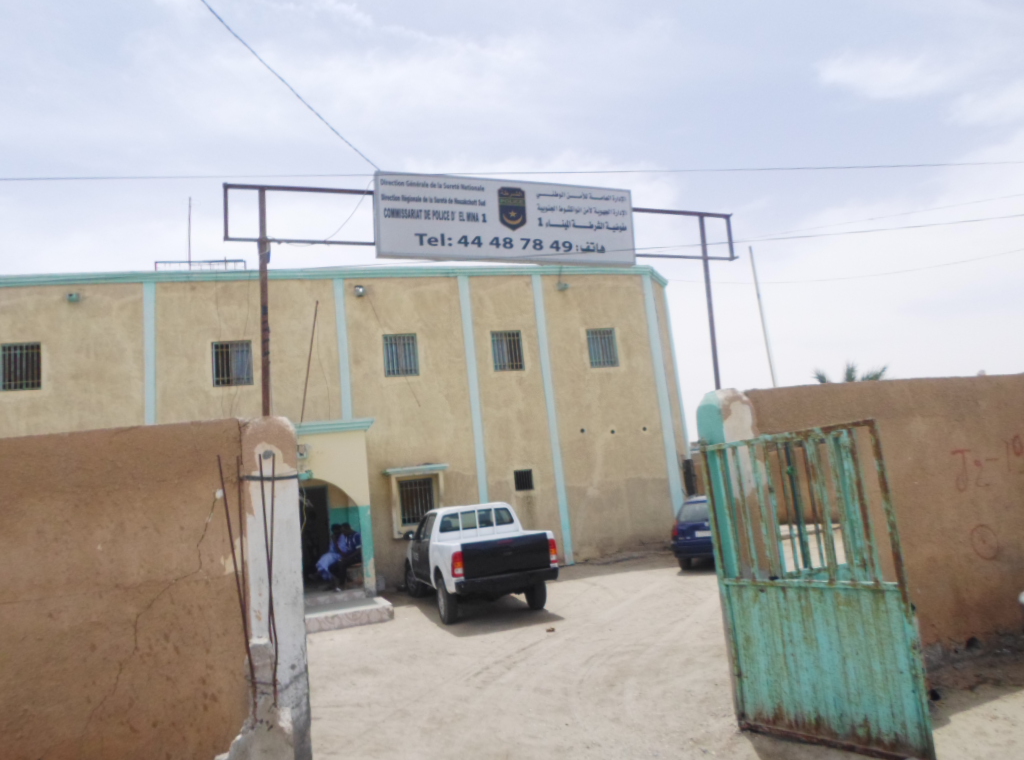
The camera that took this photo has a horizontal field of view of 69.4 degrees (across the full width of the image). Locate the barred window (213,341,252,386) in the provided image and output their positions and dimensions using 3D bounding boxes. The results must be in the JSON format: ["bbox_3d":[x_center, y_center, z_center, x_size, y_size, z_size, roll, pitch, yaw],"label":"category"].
[{"bbox_3d":[-6.541,-0.373,17.344,0.874,1.066,0.120,-3,-11,-17],"label":"barred window"}]

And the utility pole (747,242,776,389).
[{"bbox_3d":[9.222,0.118,26.084,0.120,10.133,0.120,-3,-11,-17],"label":"utility pole"}]

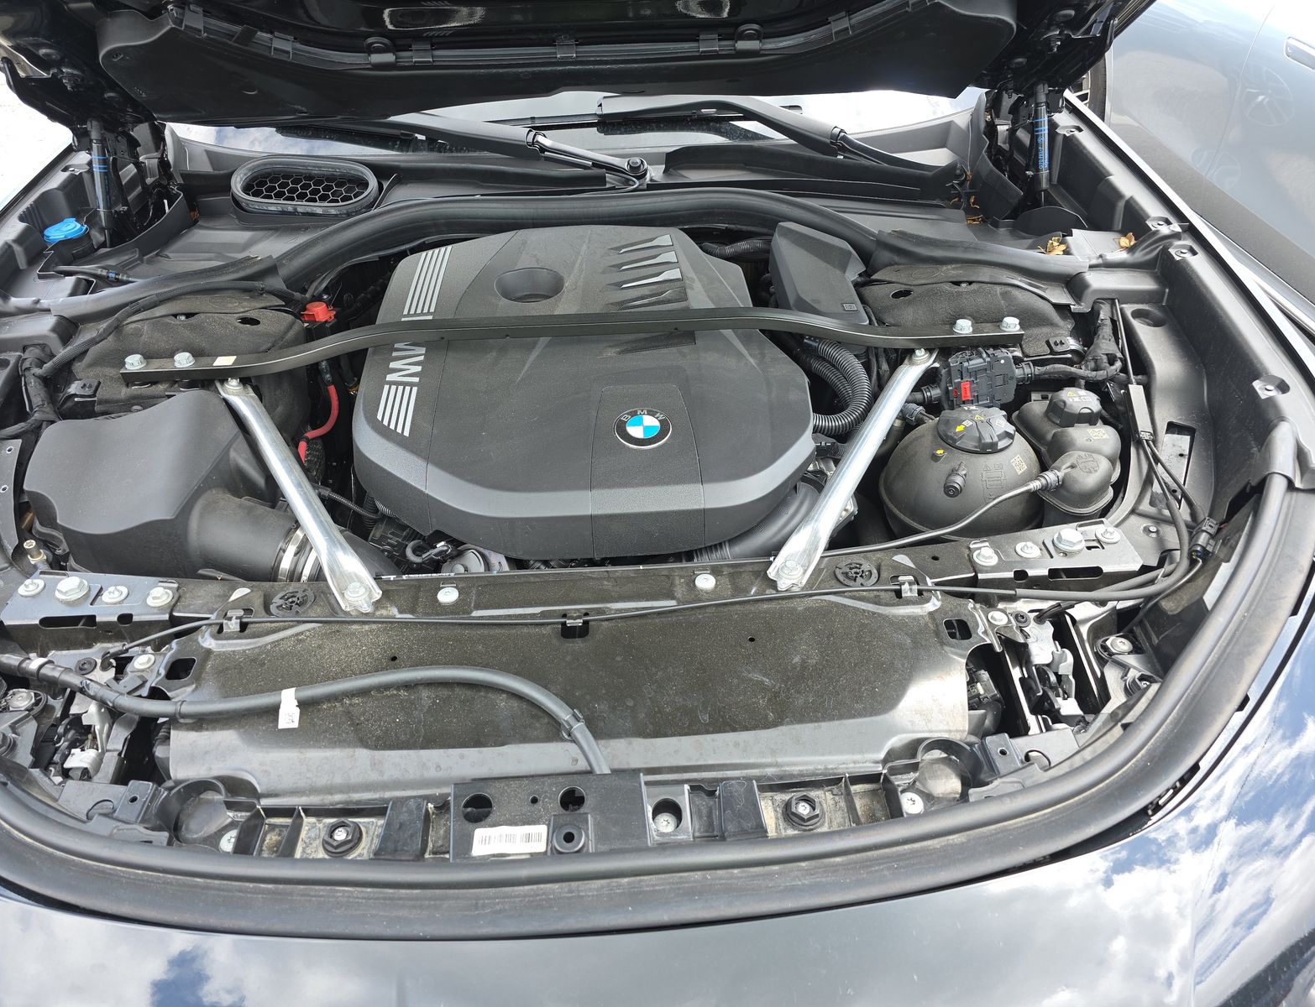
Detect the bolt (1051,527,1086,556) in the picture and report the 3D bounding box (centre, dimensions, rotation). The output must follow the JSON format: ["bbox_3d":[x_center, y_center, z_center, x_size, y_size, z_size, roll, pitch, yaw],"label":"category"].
[{"bbox_3d":[0.441,0.040,0.958,0.035,0.022,0.035,-3,42,-2],"label":"bolt"}]

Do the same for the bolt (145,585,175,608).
[{"bbox_3d":[-0.512,0.097,0.920,0.028,0.014,0.028,-3,42,-2],"label":"bolt"}]

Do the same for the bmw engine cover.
[{"bbox_3d":[-0.102,-0.174,1.218,0.572,0.130,0.585,-3,42,-2],"label":"bmw engine cover"}]

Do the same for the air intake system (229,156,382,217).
[{"bbox_3d":[-0.539,-0.477,1.372,0.225,0.060,0.155,-3,42,-2],"label":"air intake system"}]

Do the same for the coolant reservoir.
[{"bbox_3d":[0.374,-0.032,1.095,0.190,0.205,0.190,-3,42,-2],"label":"coolant reservoir"}]

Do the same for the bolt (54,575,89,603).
[{"bbox_3d":[-0.606,0.089,0.925,0.035,0.022,0.035,-3,42,-2],"label":"bolt"}]

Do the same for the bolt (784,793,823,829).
[{"bbox_3d":[0.131,0.277,0.806,0.035,0.020,0.035,-3,42,-2],"label":"bolt"}]

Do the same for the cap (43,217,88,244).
[{"bbox_3d":[-0.857,-0.396,1.293,0.063,0.022,0.060,-1,42,1],"label":"cap"}]

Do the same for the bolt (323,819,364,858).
[{"bbox_3d":[-0.279,0.297,0.792,0.035,0.020,0.035,-3,42,-2],"label":"bolt"}]

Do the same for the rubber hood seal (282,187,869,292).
[{"bbox_3d":[-0.108,-0.364,1.220,0.790,0.085,0.175,-3,38,-2],"label":"rubber hood seal"}]

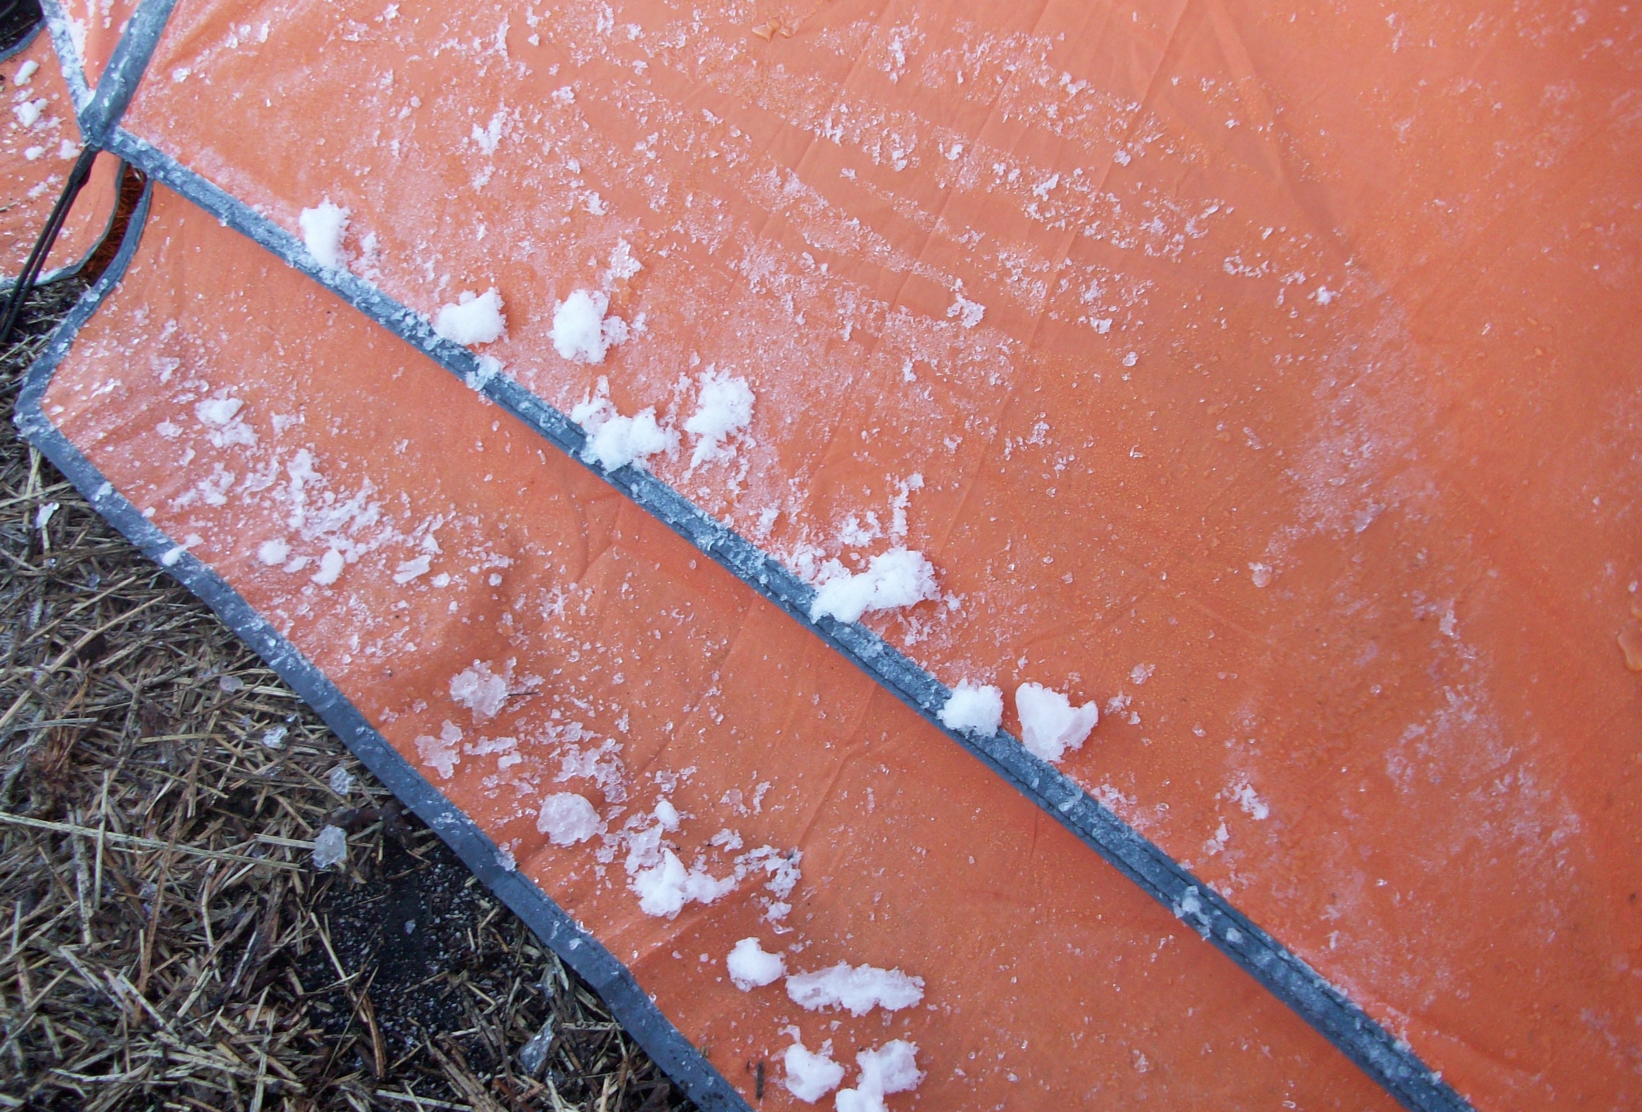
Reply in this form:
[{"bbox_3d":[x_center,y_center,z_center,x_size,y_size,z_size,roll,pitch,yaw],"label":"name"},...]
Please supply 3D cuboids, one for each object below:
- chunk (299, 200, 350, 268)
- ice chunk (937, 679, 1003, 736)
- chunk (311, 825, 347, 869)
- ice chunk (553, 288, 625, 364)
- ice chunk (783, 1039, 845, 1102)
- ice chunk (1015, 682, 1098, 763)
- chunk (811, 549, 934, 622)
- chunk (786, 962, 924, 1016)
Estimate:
[{"bbox_3d":[-0.338,-0.218,1.095,0.035,0.037,0.046,0,49,0],"label":"chunk"},{"bbox_3d":[0.081,0.082,0.866,0.034,0.023,0.031,0,49,0],"label":"ice chunk"},{"bbox_3d":[-0.268,0.158,0.879,0.020,0.017,0.023,0,49,0],"label":"chunk"},{"bbox_3d":[-0.144,-0.141,0.990,0.043,0.030,0.046,0,49,0],"label":"ice chunk"},{"bbox_3d":[-0.003,0.247,0.773,0.029,0.023,0.030,0,49,0],"label":"ice chunk"},{"bbox_3d":[0.120,0.084,0.825,0.041,0.028,0.040,0,49,0],"label":"ice chunk"},{"bbox_3d":[0.029,0.017,0.882,0.069,0.024,0.032,-25,54,-20],"label":"chunk"},{"bbox_3d":[0.017,0.215,0.802,0.069,0.021,0.027,0,49,0],"label":"chunk"}]

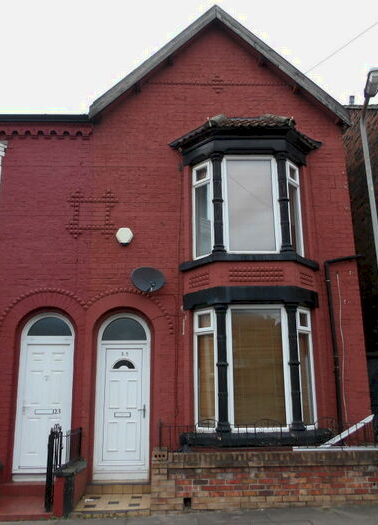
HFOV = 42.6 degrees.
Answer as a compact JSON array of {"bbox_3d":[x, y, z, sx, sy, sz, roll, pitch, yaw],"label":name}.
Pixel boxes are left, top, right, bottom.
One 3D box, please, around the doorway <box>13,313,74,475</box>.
[{"bbox_3d":[-2.376,2.310,8.063,0.900,2.206,0.100,0,-15,-2],"label":"doorway"}]

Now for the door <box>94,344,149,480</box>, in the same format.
[{"bbox_3d":[-1.091,2.452,8.063,0.891,2.148,0.100,0,-15,-2],"label":"door"}]

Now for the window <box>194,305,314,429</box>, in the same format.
[{"bbox_3d":[1.082,1.677,7.774,1.987,1.950,0.480,0,-15,-2],"label":"window"}]

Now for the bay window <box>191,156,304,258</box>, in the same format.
[{"bbox_3d":[1.058,-0.956,8.469,1.957,1.786,0.480,0,-15,-2],"label":"bay window"}]

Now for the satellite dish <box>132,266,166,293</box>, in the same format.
[{"bbox_3d":[-0.672,0.286,8.152,0.600,0.480,0.400,5,-16,-21],"label":"satellite dish"}]

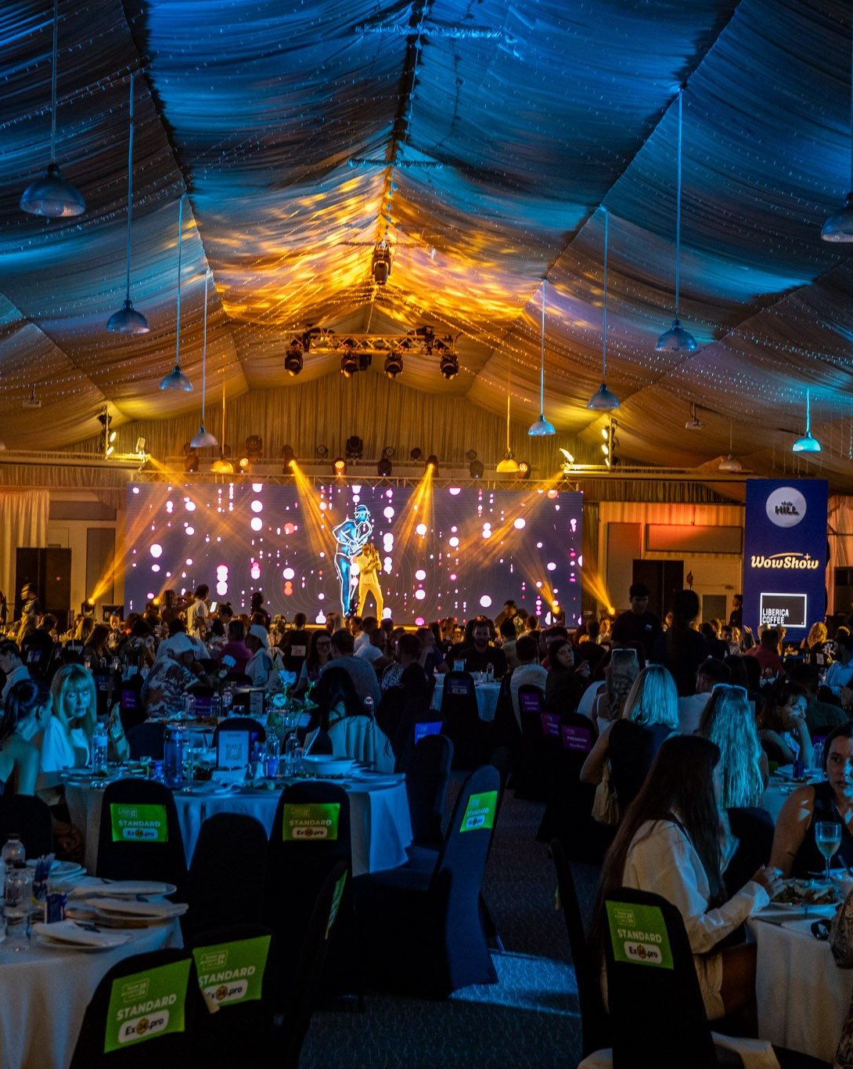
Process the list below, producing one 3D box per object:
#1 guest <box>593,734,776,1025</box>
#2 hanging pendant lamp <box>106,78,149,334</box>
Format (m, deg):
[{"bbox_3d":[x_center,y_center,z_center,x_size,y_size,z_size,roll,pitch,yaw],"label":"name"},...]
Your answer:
[{"bbox_3d":[0.731,1.144,4.250,0.700,1.270,0.480,2,-2,-30],"label":"guest"},{"bbox_3d":[-2.816,-3.100,15.950,0.410,2.430,0.410,1,-2,-4],"label":"hanging pendant lamp"}]

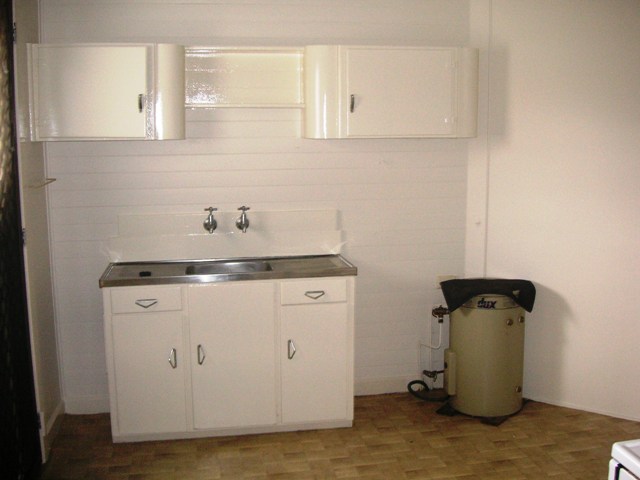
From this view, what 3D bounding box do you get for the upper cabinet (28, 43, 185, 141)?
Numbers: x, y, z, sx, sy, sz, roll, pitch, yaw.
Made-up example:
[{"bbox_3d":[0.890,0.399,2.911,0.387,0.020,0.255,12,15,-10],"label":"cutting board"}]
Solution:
[{"bbox_3d":[-1.093,-0.767,3.594,0.775,0.488,0.320,-2,9,-10],"label":"upper cabinet"}]

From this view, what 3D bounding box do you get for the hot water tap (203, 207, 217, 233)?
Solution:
[{"bbox_3d":[-0.622,-0.113,3.868,0.078,0.145,0.115,-2,9,-10],"label":"hot water tap"}]

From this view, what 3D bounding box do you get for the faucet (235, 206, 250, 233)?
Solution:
[{"bbox_3d":[-0.442,-0.117,3.901,0.078,0.145,0.115,-2,9,-10],"label":"faucet"}]

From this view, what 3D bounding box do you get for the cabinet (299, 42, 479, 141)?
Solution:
[{"bbox_3d":[0.408,-0.826,3.866,0.985,0.490,0.320,-2,9,-10],"label":"cabinet"}]

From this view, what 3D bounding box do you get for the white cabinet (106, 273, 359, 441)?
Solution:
[{"bbox_3d":[-0.500,0.613,3.870,1.320,0.862,0.450,-2,9,-10],"label":"white cabinet"}]

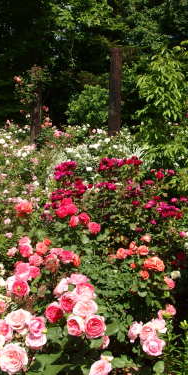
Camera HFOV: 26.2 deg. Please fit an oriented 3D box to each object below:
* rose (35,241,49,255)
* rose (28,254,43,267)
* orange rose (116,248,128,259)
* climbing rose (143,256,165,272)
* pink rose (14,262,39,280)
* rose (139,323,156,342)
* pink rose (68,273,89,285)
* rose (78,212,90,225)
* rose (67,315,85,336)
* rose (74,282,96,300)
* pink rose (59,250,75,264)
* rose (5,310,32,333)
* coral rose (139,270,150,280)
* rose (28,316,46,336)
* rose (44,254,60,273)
[{"bbox_3d":[-0.299,0.341,2.300,0.080,0.074,0.068,-1,10,-8],"label":"rose"},{"bbox_3d":[-0.318,0.397,2.200,0.074,0.057,0.071,-1,10,-8],"label":"rose"},{"bbox_3d":[0.176,0.408,2.500,0.072,0.054,0.069,2,10,4],"label":"orange rose"},{"bbox_3d":[0.309,0.400,2.100,0.114,0.077,0.080,2,10,9],"label":"climbing rose"},{"bbox_3d":[-0.342,0.426,2.050,0.122,0.085,0.080,-2,10,-10],"label":"pink rose"},{"bbox_3d":[0.227,0.610,1.700,0.075,0.082,0.070,0,8,0],"label":"rose"},{"bbox_3d":[-0.073,0.427,1.900,0.091,0.058,0.087,1,10,-2],"label":"pink rose"},{"bbox_3d":[-0.070,0.230,3.000,0.086,0.077,0.083,1,10,-1],"label":"rose"},{"bbox_3d":[-0.075,0.563,1.650,0.073,0.084,0.070,0,10,0],"label":"rose"},{"bbox_3d":[-0.038,0.468,1.820,0.099,0.075,0.075,0,10,-1],"label":"rose"},{"bbox_3d":[-0.150,0.381,2.200,0.087,0.071,0.070,-1,10,-4],"label":"pink rose"},{"bbox_3d":[-0.299,0.526,1.600,0.107,0.083,0.103,-1,10,-11],"label":"rose"},{"bbox_3d":[0.293,0.511,2.350,0.068,0.051,0.065,2,10,8],"label":"coral rose"},{"bbox_3d":[-0.231,0.567,1.650,0.073,0.076,0.070,-3,11,-18],"label":"rose"},{"bbox_3d":[-0.221,0.404,2.150,0.085,0.090,0.080,-1,8,-6],"label":"rose"}]

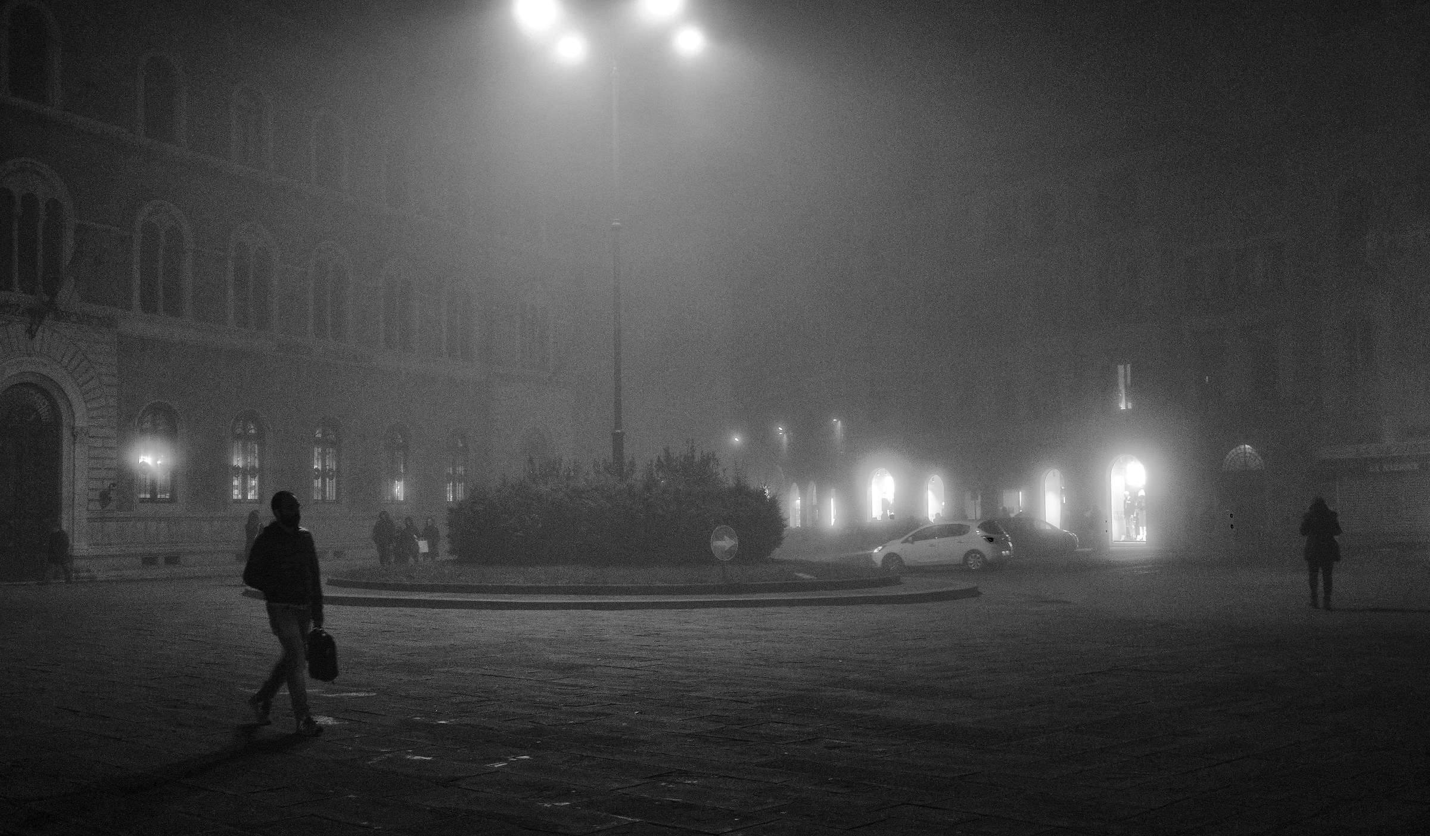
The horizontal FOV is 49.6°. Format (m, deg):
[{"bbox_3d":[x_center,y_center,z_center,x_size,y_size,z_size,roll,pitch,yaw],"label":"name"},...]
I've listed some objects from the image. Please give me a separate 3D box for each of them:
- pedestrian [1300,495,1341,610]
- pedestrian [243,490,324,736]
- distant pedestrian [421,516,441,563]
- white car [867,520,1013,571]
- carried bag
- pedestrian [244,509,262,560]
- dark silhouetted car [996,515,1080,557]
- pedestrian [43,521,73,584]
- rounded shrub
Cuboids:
[{"bbox_3d":[9.242,2.076,23.600,0.580,1.710,0.420,-1,-4,5],"label":"pedestrian"},{"bbox_3d":[-3.128,1.401,11.300,0.520,1.740,0.550,-4,-5,38],"label":"pedestrian"},{"bbox_3d":[-10.231,4.414,55.800,0.550,1.660,0.420,0,-4,-3],"label":"distant pedestrian"},{"bbox_3d":[6.493,3.571,44.200,4.000,1.460,1.730,-3,-4,34],"label":"white car"},{"bbox_3d":[-2.893,1.746,11.400,0.250,0.400,0.170,1,-4,-23],"label":"carried bag"},{"bbox_3d":[-13.880,3.700,46.500,0.420,1.720,0.500,1,-4,-24],"label":"pedestrian"},{"bbox_3d":[10.681,4.193,54.500,4.150,1.460,1.740,-2,-4,17],"label":"dark silhouetted car"},{"bbox_3d":[-17.447,3.534,41.000,0.700,1.660,0.520,1,-4,-23],"label":"pedestrian"},{"bbox_3d":[-2.108,2.018,33.000,7.000,2.400,6.600,0,-4,-3],"label":"rounded shrub"}]

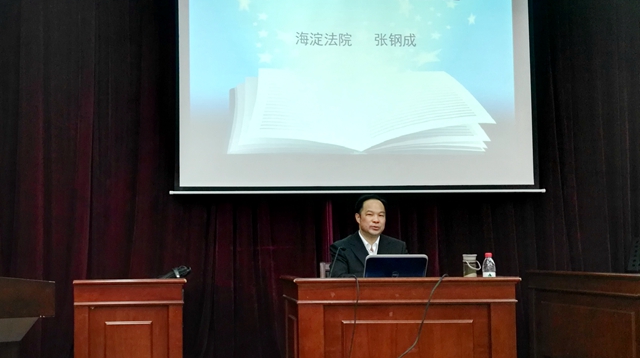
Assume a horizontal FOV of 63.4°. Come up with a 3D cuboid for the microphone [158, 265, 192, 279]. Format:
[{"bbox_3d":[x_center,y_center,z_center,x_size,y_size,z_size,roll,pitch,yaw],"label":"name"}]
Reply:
[{"bbox_3d":[-0.809,0.550,2.850,0.230,0.055,0.055,-24,-5,0],"label":"microphone"}]

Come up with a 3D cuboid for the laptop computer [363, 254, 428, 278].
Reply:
[{"bbox_3d":[0.406,0.545,2.975,0.360,0.250,0.326,0,-5,-11],"label":"laptop computer"}]

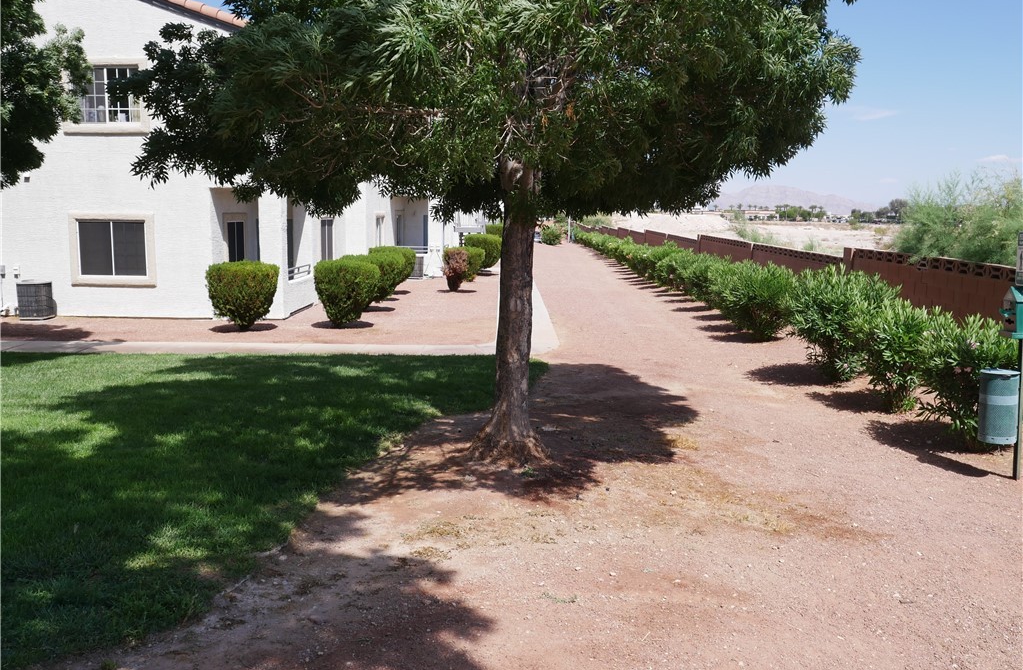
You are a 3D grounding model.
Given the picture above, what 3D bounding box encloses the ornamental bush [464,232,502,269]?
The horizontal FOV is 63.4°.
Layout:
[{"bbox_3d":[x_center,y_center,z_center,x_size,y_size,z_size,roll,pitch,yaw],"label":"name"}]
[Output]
[{"bbox_3d":[-0.988,-2.856,29.116,1.411,1.349,1.482,0,8,1],"label":"ornamental bush"}]

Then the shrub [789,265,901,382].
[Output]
[{"bbox_3d":[3.968,-0.112,9.827,1.275,1.353,1.275,0,8,1],"label":"shrub"}]

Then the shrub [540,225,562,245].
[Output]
[{"bbox_3d":[2.374,-5.850,49.046,1.334,1.148,1.334,0,8,1],"label":"shrub"}]

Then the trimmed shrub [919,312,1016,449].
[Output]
[{"bbox_3d":[3.983,0.410,7.101,0.837,1.145,0.879,0,8,1],"label":"trimmed shrub"}]

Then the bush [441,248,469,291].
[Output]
[{"bbox_3d":[-1.508,-1.787,22.615,0.739,1.201,0.776,0,8,1],"label":"bush"}]

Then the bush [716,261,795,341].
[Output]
[{"bbox_3d":[3.836,-0.492,12.822,1.211,1.198,1.272,0,8,1],"label":"bush"}]

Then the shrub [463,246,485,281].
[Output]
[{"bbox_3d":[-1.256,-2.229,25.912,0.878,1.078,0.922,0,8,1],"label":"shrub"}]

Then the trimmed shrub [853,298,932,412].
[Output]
[{"bbox_3d":[3.892,0.213,8.375,0.802,1.149,0.883,0,8,1],"label":"trimmed shrub"}]

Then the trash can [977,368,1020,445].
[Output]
[{"bbox_3d":[3.698,0.539,6.280,0.285,0.545,0.285,0,8,1],"label":"trash can"}]

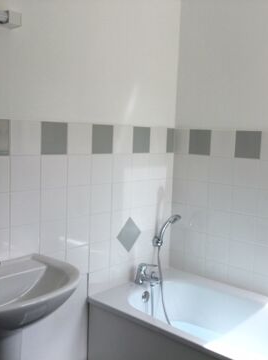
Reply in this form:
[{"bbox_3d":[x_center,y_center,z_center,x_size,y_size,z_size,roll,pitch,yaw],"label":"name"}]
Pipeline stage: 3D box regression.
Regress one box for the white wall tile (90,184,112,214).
[{"bbox_3d":[-0.173,0.097,2.211,0.010,0.150,0.150,7,8,41],"label":"white wall tile"}]

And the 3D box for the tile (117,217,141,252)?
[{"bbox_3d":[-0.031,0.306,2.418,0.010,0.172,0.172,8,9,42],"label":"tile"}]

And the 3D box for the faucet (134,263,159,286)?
[{"bbox_3d":[0.069,0.523,2.352,0.155,0.134,0.065,7,8,41],"label":"faucet"}]

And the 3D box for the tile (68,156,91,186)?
[{"bbox_3d":[-0.270,-0.046,2.096,0.010,0.149,0.149,7,8,41],"label":"tile"}]

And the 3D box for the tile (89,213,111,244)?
[{"bbox_3d":[-0.174,0.248,2.221,0.008,0.149,0.149,7,8,41],"label":"tile"}]

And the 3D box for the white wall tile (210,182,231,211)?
[{"bbox_3d":[0.489,0.097,2.427,0.150,0.149,0.010,7,8,41],"label":"white wall tile"}]

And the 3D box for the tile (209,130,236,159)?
[{"bbox_3d":[0.500,-0.206,2.404,0.150,0.150,0.010,7,8,41],"label":"tile"}]

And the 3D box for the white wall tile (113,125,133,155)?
[{"bbox_3d":[-0.061,-0.218,2.306,0.010,0.151,0.151,8,9,42],"label":"white wall tile"}]

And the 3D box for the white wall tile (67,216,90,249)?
[{"bbox_3d":[-0.275,0.255,2.102,0.010,0.149,0.150,7,8,41],"label":"white wall tile"}]

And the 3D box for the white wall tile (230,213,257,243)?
[{"bbox_3d":[0.600,0.263,2.354,0.149,0.149,0.008,7,8,41],"label":"white wall tile"}]

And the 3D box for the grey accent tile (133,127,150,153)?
[{"bbox_3d":[0.041,-0.222,2.404,0.010,0.150,0.150,7,8,41],"label":"grey accent tile"}]

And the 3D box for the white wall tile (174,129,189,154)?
[{"bbox_3d":[0.288,-0.233,2.585,0.101,0.142,0.010,8,8,41],"label":"white wall tile"}]

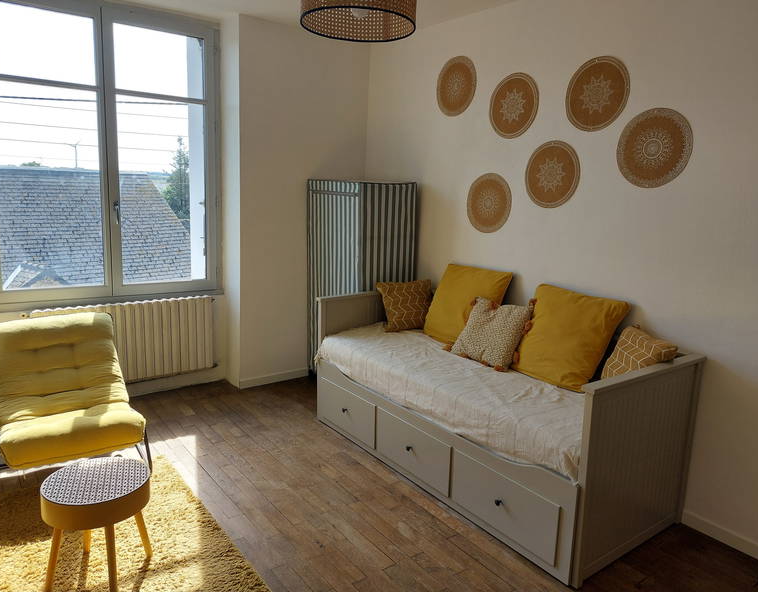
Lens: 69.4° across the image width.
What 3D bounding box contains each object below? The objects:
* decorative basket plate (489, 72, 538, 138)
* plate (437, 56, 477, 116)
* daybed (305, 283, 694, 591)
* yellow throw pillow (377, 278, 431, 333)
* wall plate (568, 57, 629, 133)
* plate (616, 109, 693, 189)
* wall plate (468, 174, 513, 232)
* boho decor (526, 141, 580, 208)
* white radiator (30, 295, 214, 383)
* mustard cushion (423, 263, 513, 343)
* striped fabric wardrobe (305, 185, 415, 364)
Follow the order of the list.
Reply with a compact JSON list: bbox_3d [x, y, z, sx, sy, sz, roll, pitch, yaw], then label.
[{"bbox_3d":[0.808,-1.155,3.328,0.020,0.380,0.380,-5,12,-36],"label":"decorative basket plate"},{"bbox_3d":[0.516,-1.414,3.702,0.020,0.380,0.380,-5,12,-36],"label":"plate"},{"bbox_3d":[0.539,0.569,3.187,0.869,0.836,2.080,-5,12,-36],"label":"daybed"},{"bbox_3d":[0.193,0.065,3.890,0.390,0.380,0.120,0,-5,-10],"label":"yellow throw pillow"},{"bbox_3d":[1.142,-1.060,2.875,0.020,0.380,0.380,-5,12,-36],"label":"wall plate"},{"bbox_3d":[1.327,-0.719,2.661,0.020,0.380,0.380,-5,12,-36],"label":"plate"},{"bbox_3d":[0.705,-0.603,3.538,0.020,0.380,0.380,-5,12,-36],"label":"wall plate"},{"bbox_3d":[0.989,-0.693,3.132,0.020,0.380,0.380,-5,12,-36],"label":"boho decor"},{"bbox_3d":[-1.805,0.327,3.977,1.170,0.560,0.120,-5,12,-36],"label":"white radiator"},{"bbox_3d":[0.548,0.058,3.559,0.500,0.500,0.150,13,-10,46],"label":"mustard cushion"},{"bbox_3d":[-0.155,-0.077,4.326,0.520,1.620,0.721,-5,12,-35],"label":"striped fabric wardrobe"}]

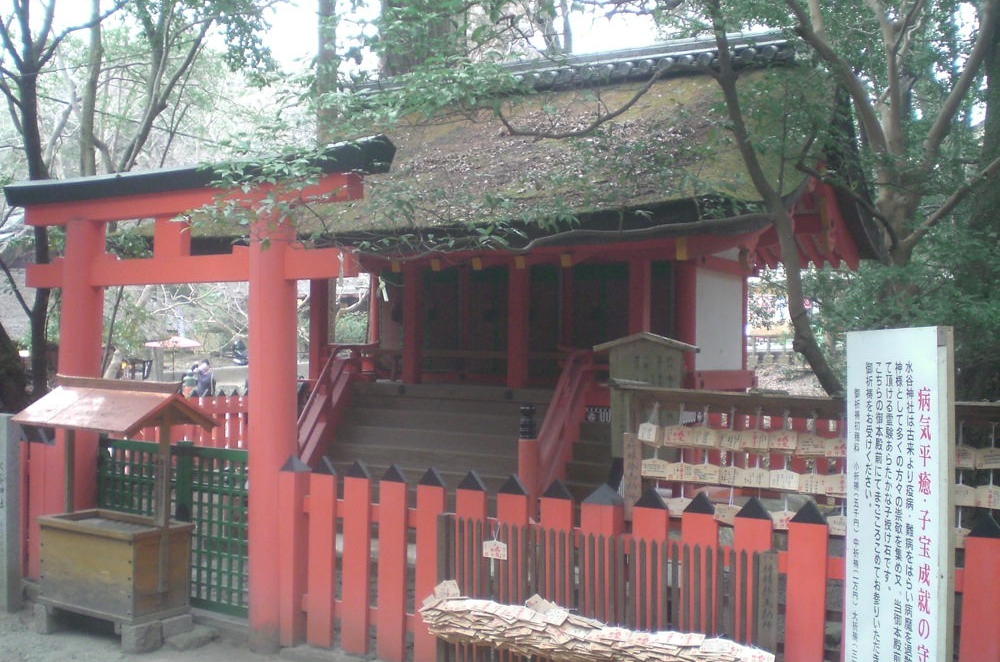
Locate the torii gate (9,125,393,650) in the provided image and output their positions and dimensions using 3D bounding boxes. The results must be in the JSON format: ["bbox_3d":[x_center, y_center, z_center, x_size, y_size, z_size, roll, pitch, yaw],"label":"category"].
[{"bbox_3d":[-1.900,0.347,6.376,3.097,2.684,0.268,0,-1,33],"label":"torii gate"}]

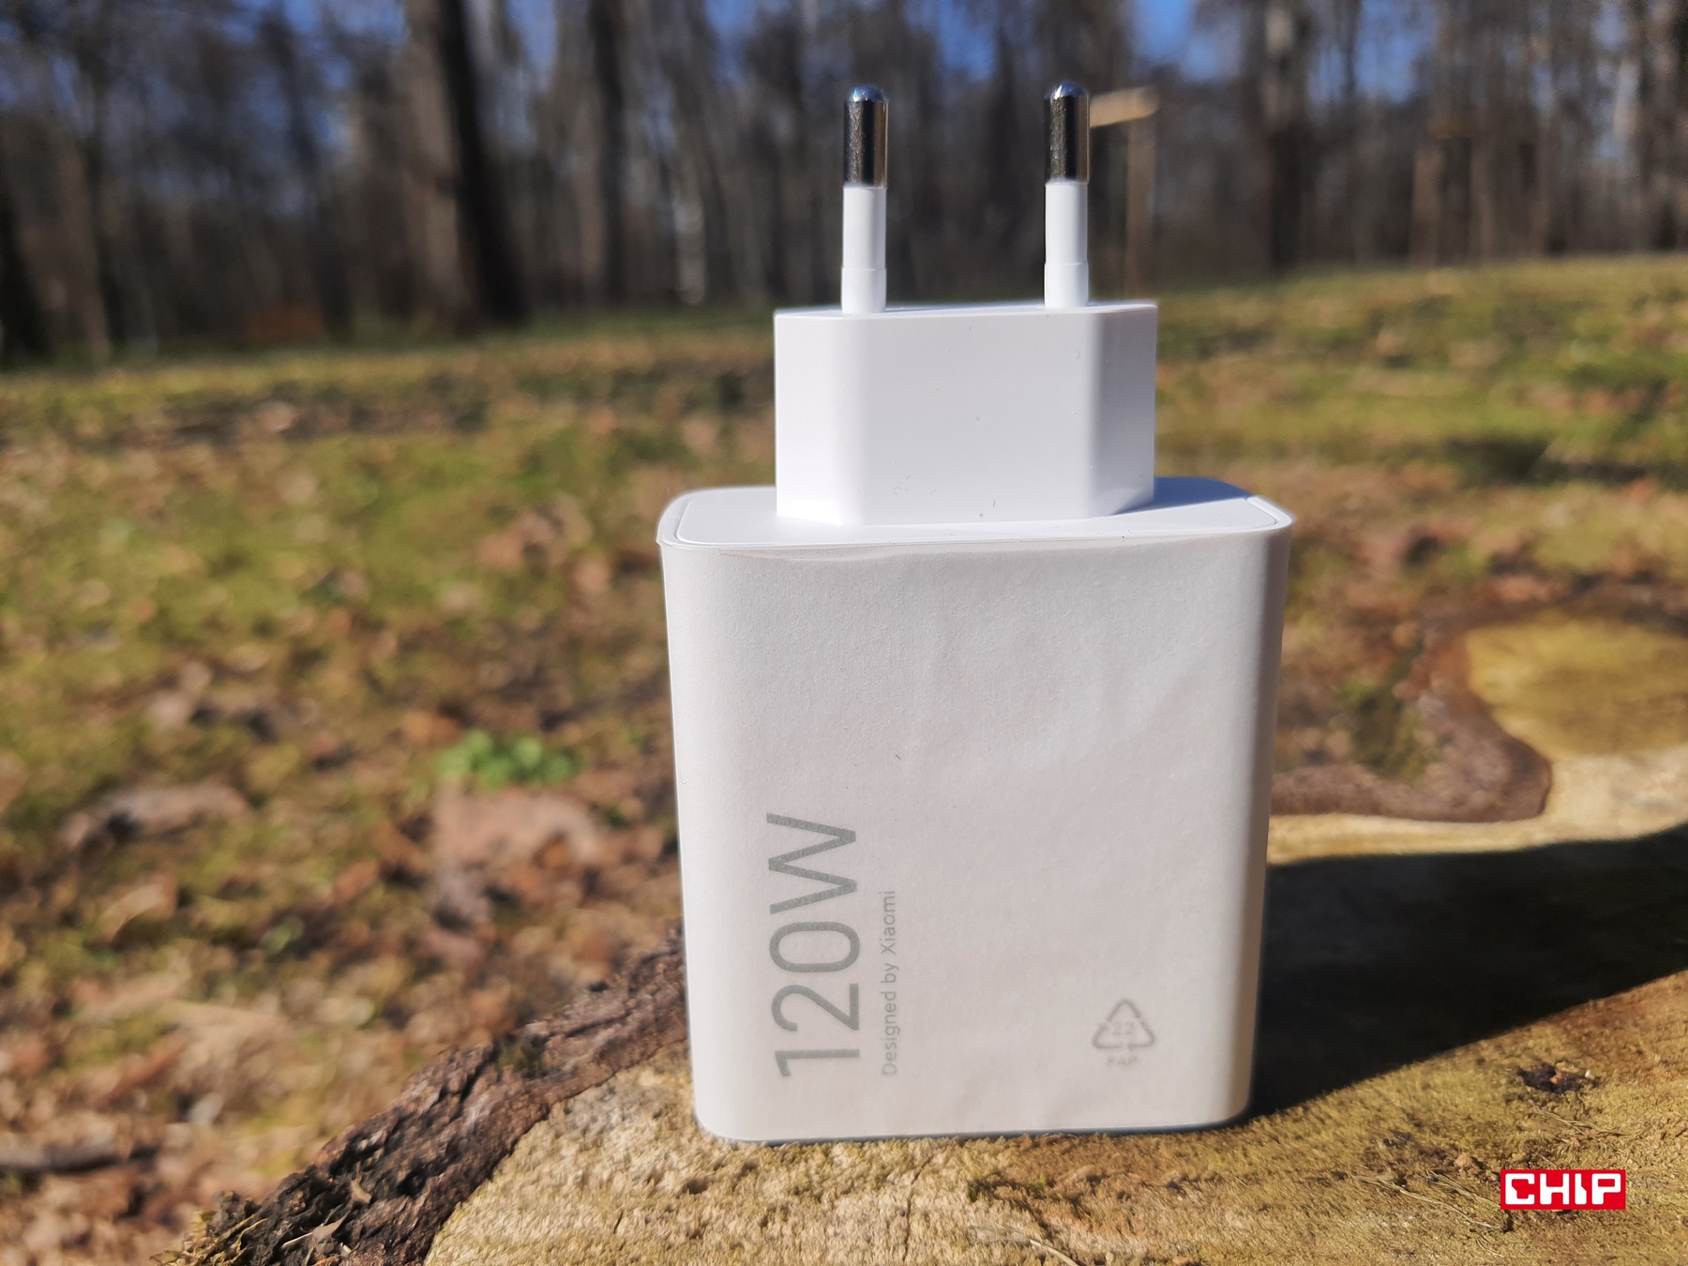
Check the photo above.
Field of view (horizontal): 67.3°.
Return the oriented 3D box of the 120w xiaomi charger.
[{"bbox_3d":[0.011,-0.002,0.123,0.055,0.095,0.031,-2,16,-1],"label":"120w xiaomi charger"}]

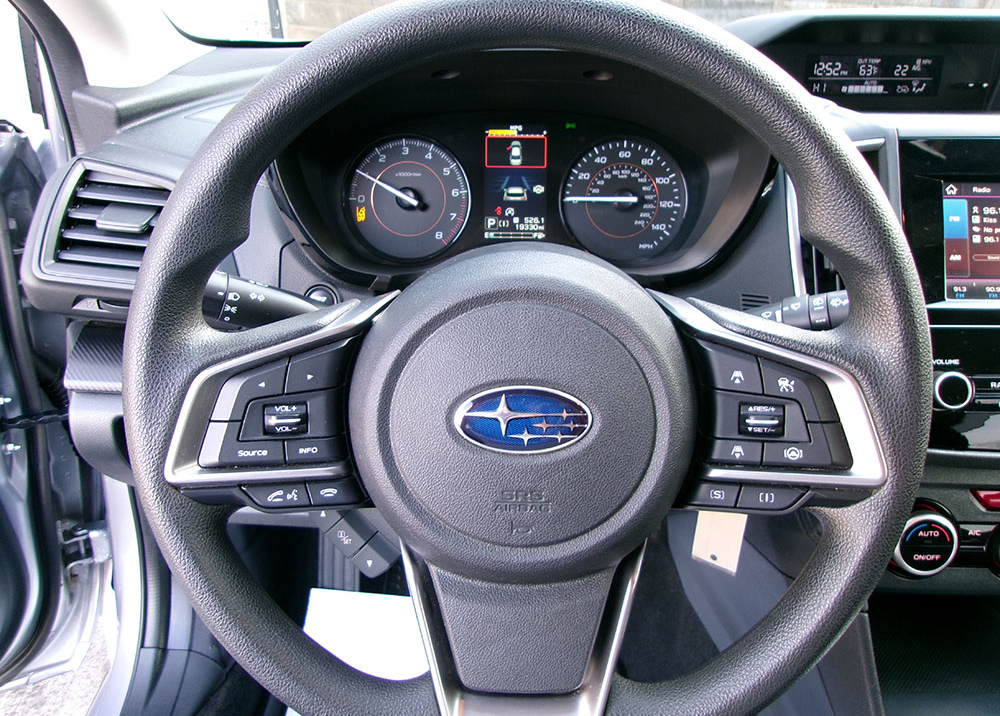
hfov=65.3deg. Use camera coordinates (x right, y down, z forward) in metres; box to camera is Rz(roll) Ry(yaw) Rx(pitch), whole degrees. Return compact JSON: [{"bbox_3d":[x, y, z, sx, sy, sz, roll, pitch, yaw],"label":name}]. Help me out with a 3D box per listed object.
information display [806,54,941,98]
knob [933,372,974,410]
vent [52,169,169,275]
[{"bbox_3d":[0.318,-0.241,0.665,0.114,0.036,0.012,0,14,0],"label":"information display"},{"bbox_3d":[0.306,0.022,0.527,0.025,0.025,0.016,0,3,0],"label":"knob"},{"bbox_3d":[-0.271,-0.097,0.565,0.095,0.075,0.040,0,7,-5],"label":"vent"}]

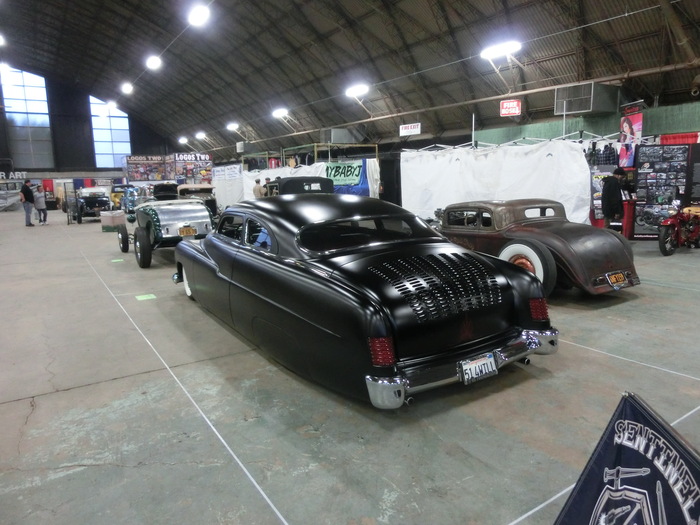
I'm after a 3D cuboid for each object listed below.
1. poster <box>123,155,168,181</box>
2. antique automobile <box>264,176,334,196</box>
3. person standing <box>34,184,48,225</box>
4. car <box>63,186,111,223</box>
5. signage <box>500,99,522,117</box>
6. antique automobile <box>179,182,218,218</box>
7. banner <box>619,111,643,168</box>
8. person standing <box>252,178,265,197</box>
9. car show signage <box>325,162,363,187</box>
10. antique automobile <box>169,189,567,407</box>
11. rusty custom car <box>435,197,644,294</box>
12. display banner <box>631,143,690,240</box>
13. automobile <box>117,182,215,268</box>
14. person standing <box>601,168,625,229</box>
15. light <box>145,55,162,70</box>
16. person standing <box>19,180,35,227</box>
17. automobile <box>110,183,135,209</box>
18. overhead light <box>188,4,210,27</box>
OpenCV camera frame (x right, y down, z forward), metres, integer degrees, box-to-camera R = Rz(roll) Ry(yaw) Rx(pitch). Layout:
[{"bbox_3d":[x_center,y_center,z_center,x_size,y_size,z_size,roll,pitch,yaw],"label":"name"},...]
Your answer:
[{"bbox_3d":[-10.929,-5.063,26.000,2.000,1.360,0.120,-7,11,-32],"label":"poster"},{"bbox_3d":[-1.495,-1.320,12.341,1.700,1.600,4.050,-8,12,-32],"label":"antique automobile"},{"bbox_3d":[-12.596,-2.332,19.733,0.330,1.574,0.470,5,11,32],"label":"person standing"},{"bbox_3d":[-11.215,-2.549,21.201,1.580,1.420,3.900,-8,12,-32],"label":"car"},{"bbox_3d":[4.760,-4.597,14.393,0.600,0.500,0.050,3,11,23],"label":"signage"},{"bbox_3d":[-7.171,-2.677,21.312,1.640,1.460,4.000,-8,12,-32],"label":"antique automobile"},{"bbox_3d":[6.867,-2.969,11.859,0.040,1.280,0.700,-4,10,-13],"label":"banner"},{"bbox_3d":[-3.854,-2.675,20.642,0.500,1.728,0.360,5,11,30],"label":"person standing"},{"bbox_3d":[-0.270,-3.695,20.147,1.830,0.930,0.040,-8,12,-32],"label":"car show signage"},{"bbox_3d":[-0.466,-0.015,5.432,1.890,1.410,5.170,-7,11,-34],"label":"antique automobile"},{"bbox_3d":[2.200,-0.346,7.358,1.780,1.220,4.100,-7,11,-30],"label":"rusty custom car"},{"bbox_3d":[7.740,-1.721,12.061,1.200,2.380,0.050,1,10,9],"label":"display banner"},{"bbox_3d":[-3.940,-0.807,10.528,1.680,1.380,3.500,-7,11,-32],"label":"automobile"},{"bbox_3d":[6.034,-1.319,11.148,0.420,1.680,0.500,-4,10,-17],"label":"person standing"},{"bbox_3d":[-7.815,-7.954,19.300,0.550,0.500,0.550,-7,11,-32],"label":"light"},{"bbox_3d":[-12.732,-2.333,19.022,0.420,1.816,0.540,-5,10,-25],"label":"person standing"},{"bbox_3d":[-12.477,-3.463,26.505,1.600,1.570,4.000,-7,11,-32],"label":"automobile"},{"bbox_3d":[-4.719,-7.810,15.349,0.580,0.500,0.580,-8,12,-32],"label":"overhead light"}]

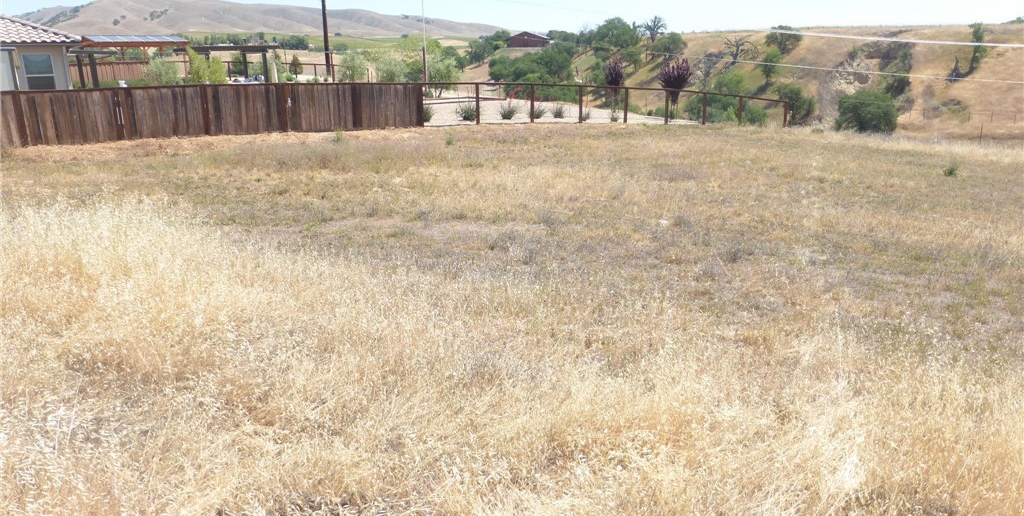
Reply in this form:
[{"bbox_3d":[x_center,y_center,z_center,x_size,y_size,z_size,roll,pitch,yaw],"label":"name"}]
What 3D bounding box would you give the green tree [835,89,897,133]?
[{"bbox_3d":[30.869,-12.793,62.000,5.414,3.919,5.143,7,17,25],"label":"green tree"}]

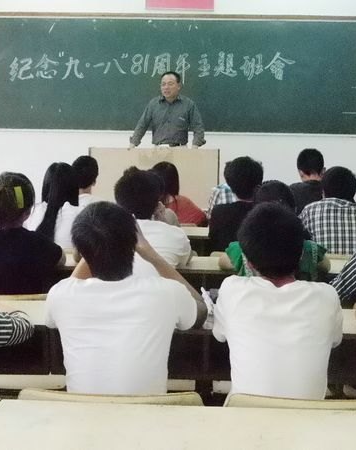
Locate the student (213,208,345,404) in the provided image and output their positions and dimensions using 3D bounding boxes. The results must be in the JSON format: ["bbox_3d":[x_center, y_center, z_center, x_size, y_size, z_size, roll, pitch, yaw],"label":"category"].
[{"bbox_3d":[0.282,0.538,2.294,0.470,1.254,0.780,1,9,1],"label":"student"}]

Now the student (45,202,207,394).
[{"bbox_3d":[-0.161,0.533,2.304,0.500,1.246,0.780,1,9,1],"label":"student"}]

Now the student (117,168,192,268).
[{"bbox_3d":[-0.187,0.369,3.218,0.500,1.274,0.780,1,9,1],"label":"student"}]

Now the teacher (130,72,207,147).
[{"bbox_3d":[-0.093,-0.542,6.522,0.695,1.700,0.420,1,9,1],"label":"teacher"}]

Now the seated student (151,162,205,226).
[{"bbox_3d":[-0.046,0.125,5.054,0.470,1.165,0.780,0,9,-4],"label":"seated student"}]

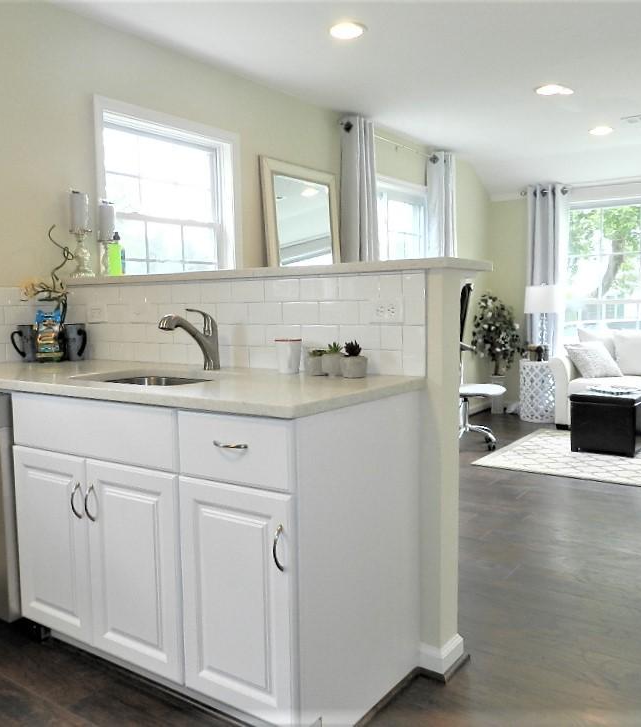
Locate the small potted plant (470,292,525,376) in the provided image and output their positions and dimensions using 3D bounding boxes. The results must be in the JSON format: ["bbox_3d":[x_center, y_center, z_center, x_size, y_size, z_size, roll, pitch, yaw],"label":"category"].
[{"bbox_3d":[1.936,-0.317,7.041,0.580,0.910,0.550,2,5,33],"label":"small potted plant"}]

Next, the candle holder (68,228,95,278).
[{"bbox_3d":[-1.050,-0.484,2.825,0.108,0.216,0.108,2,5,33],"label":"candle holder"}]

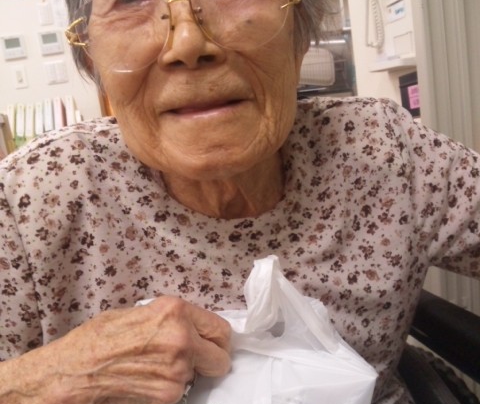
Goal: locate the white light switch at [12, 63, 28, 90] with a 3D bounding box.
[{"bbox_3d":[-1.166,-0.664,2.750,0.070,0.120,0.012,-7,7,2],"label":"white light switch"}]

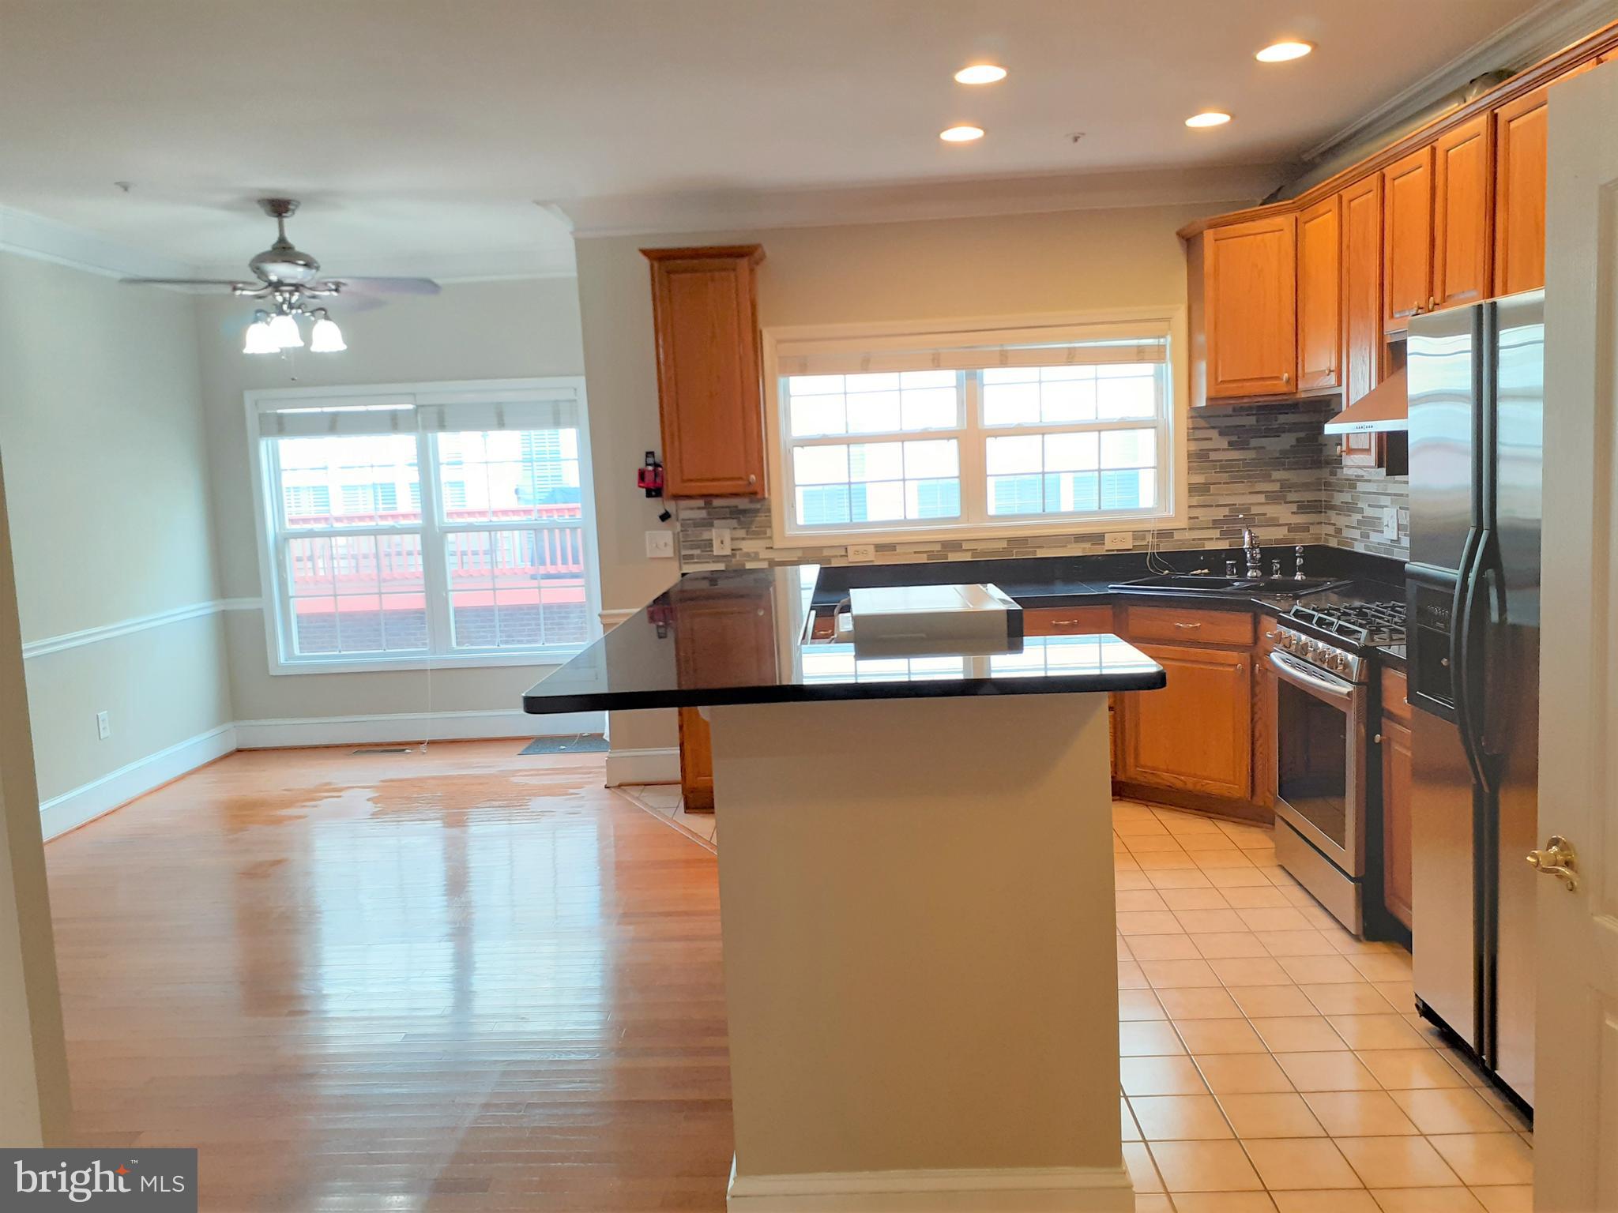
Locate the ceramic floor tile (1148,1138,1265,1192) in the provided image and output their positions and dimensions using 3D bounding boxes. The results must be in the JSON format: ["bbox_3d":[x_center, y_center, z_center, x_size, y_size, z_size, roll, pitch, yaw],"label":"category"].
[{"bbox_3d":[0.838,1.190,2.673,0.197,0.010,0.192,-2,7,2],"label":"ceramic floor tile"}]

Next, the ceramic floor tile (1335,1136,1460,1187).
[{"bbox_3d":[1.263,1.199,2.710,0.200,0.010,0.200,-2,7,2],"label":"ceramic floor tile"}]

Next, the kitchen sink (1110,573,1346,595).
[{"bbox_3d":[1.794,0.006,5.434,0.550,0.200,0.840,-9,9,-44],"label":"kitchen sink"}]

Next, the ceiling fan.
[{"bbox_3d":[-2.120,-1.347,5.133,1.300,0.610,1.300,-2,7,2],"label":"ceiling fan"}]

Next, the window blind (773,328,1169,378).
[{"bbox_3d":[0.766,-1.203,5.957,1.850,0.165,0.060,-2,6,3],"label":"window blind"}]

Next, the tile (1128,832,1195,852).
[{"bbox_3d":[1.346,0.938,4.931,0.200,0.010,0.200,-2,7,2],"label":"tile"}]

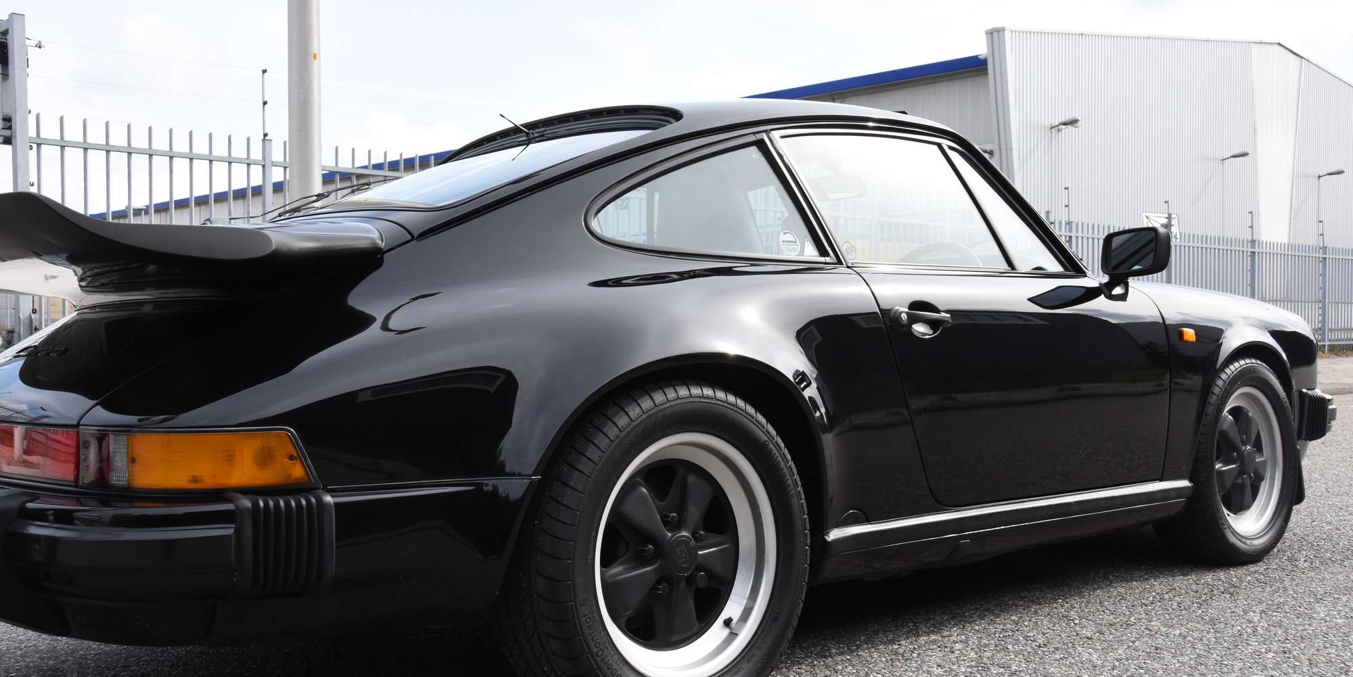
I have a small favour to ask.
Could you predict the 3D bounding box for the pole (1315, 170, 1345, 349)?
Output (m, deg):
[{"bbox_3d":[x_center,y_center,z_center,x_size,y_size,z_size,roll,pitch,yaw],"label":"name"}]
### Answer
[{"bbox_3d":[24.290,-2.981,46.000,0.250,6.700,0.950,-1,0,-42],"label":"pole"}]

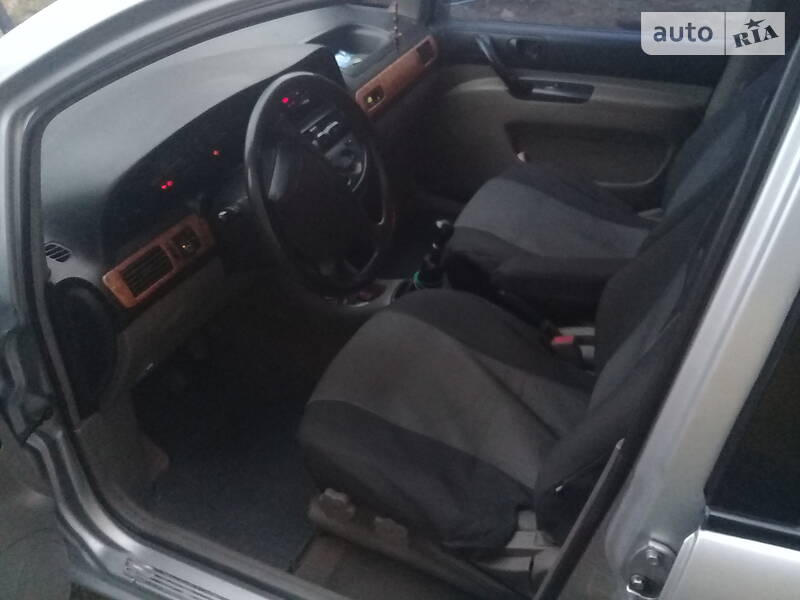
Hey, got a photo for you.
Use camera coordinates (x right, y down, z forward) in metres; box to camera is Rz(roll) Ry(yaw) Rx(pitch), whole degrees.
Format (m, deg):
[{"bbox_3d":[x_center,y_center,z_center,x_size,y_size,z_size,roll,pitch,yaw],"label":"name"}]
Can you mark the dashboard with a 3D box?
[{"bbox_3d":[-0.371,-0.370,1.765,0.600,0.540,1.420,12,39,22],"label":"dashboard"}]

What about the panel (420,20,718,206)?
[{"bbox_3d":[0.428,-0.512,2.141,0.930,0.620,0.120,12,39,22],"label":"panel"}]

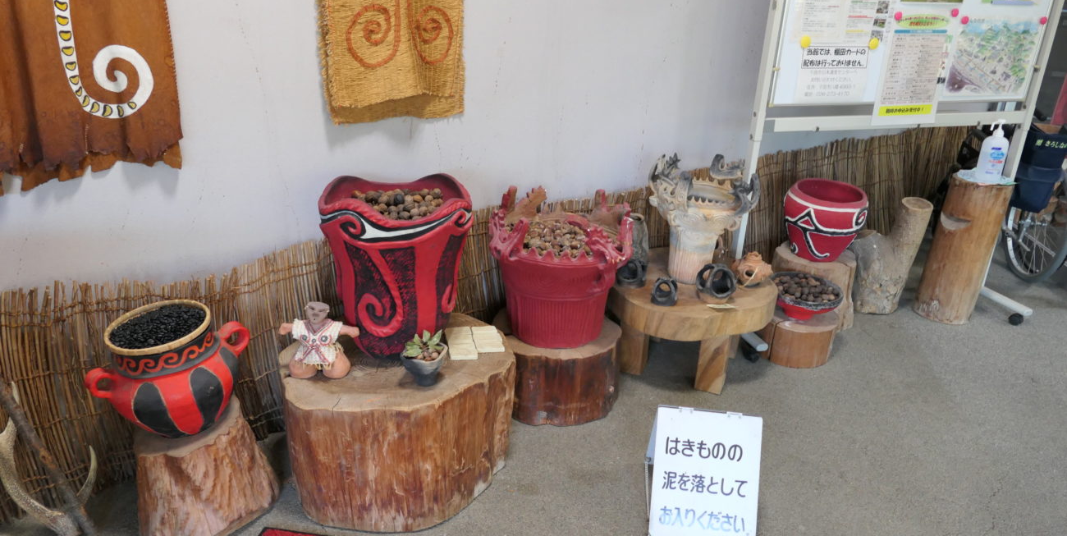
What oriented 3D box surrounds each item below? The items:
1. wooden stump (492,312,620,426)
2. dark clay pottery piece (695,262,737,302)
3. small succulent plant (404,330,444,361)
[{"bbox_3d":[0.074,0.314,2.461,0.415,0.215,0.400,2,22,0],"label":"wooden stump"},{"bbox_3d":[0.629,0.053,2.548,0.140,0.125,0.135,-2,23,-9],"label":"dark clay pottery piece"},{"bbox_3d":[-0.278,0.197,1.876,0.095,0.060,0.090,2,22,0],"label":"small succulent plant"}]

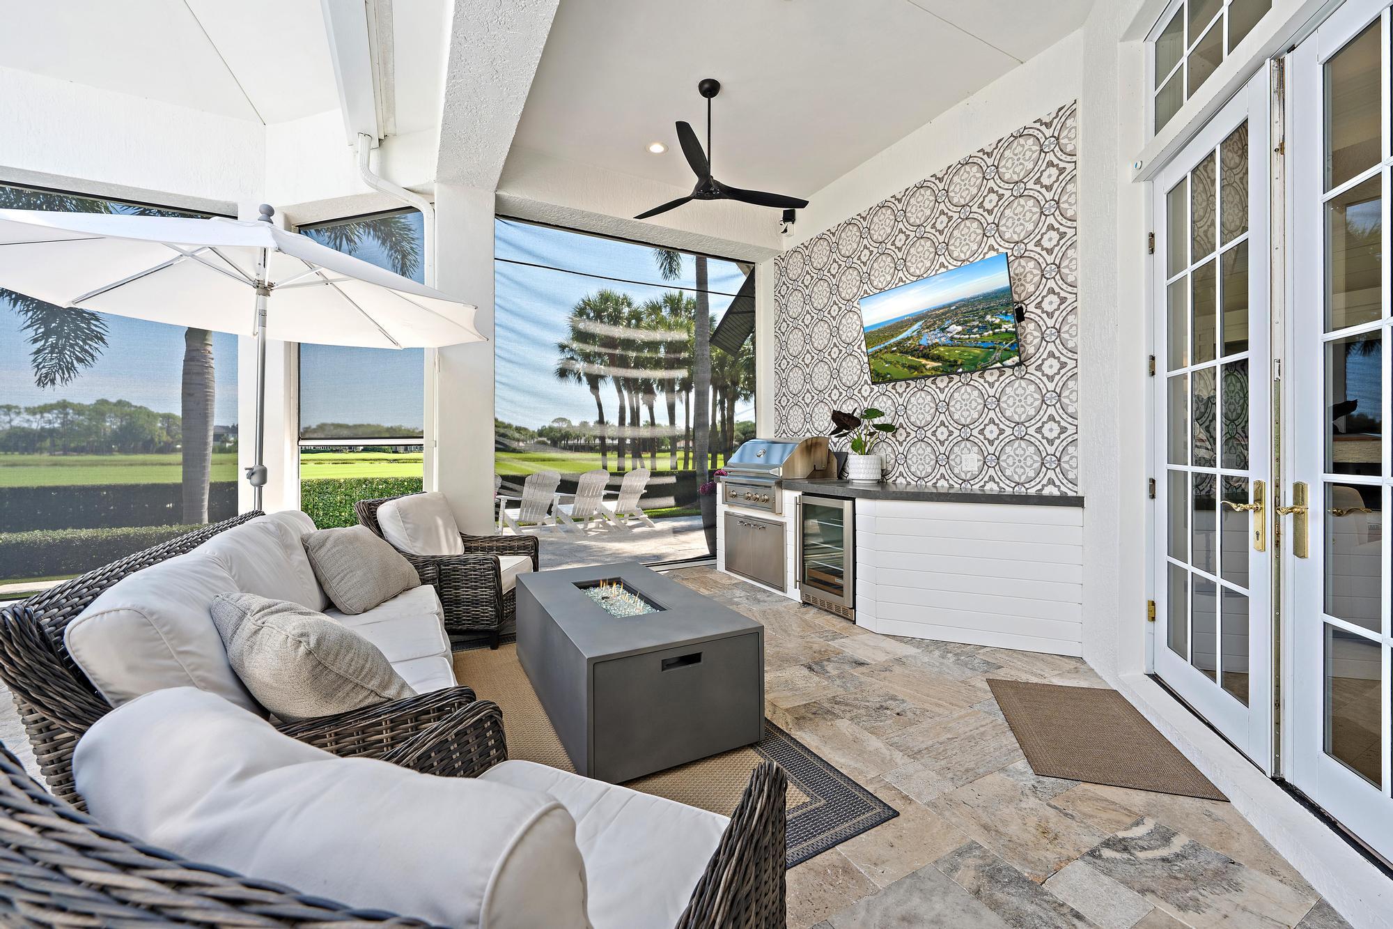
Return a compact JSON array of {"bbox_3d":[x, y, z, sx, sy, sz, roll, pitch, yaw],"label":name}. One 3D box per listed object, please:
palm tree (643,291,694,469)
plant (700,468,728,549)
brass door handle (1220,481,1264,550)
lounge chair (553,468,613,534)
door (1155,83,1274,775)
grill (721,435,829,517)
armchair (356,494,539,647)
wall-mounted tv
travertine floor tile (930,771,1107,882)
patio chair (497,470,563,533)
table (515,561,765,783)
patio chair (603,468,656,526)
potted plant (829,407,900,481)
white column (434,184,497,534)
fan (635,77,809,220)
[{"bbox_3d":[-1.320,-3.768,25.910,2.700,8.600,2.700,0,1,0],"label":"palm tree"},{"bbox_3d":[0.270,0.540,6.516,0.470,1.000,0.470,0,1,0],"label":"plant"},{"bbox_3d":[1.987,0.181,1.980,0.060,0.250,0.150,0,1,21],"label":"brass door handle"},{"bbox_3d":[-1.640,0.528,8.140,0.750,0.930,0.880,-1,1,-37],"label":"lounge chair"},{"bbox_3d":[2.161,-0.182,2.284,0.045,2.460,0.910,0,1,21],"label":"door"},{"bbox_3d":[0.729,0.075,4.974,0.660,0.630,0.850,-1,2,-28],"label":"grill"},{"bbox_3d":[-1.660,0.663,3.709,0.890,0.900,0.800,0,1,3],"label":"armchair"},{"bbox_3d":[1.728,-0.997,3.965,0.060,0.705,1.240,-14,8,-27],"label":"wall-mounted tv"},{"bbox_3d":[1.080,1.206,1.828,0.410,0.020,0.405,-1,1,-28],"label":"travertine floor tile"},{"bbox_3d":[-2.350,0.541,7.817,0.750,0.930,0.850,-1,2,-44],"label":"patio chair"},{"bbox_3d":[-0.390,0.913,2.756,0.760,0.490,1.460,-1,1,-27],"label":"table"},{"bbox_3d":[-1.150,0.523,8.517,0.850,0.930,0.750,1,2,40],"label":"patio chair"},{"bbox_3d":[1.430,-0.156,4.617,0.540,0.620,0.450,0,2,18],"label":"potted plant"},{"bbox_3d":[-2.050,-0.619,4.780,0.470,3.440,0.480,-1,1,-27],"label":"white column"},{"bbox_3d":[0.090,-2.277,3.810,1.460,0.800,1.420,0,1,0],"label":"fan"}]

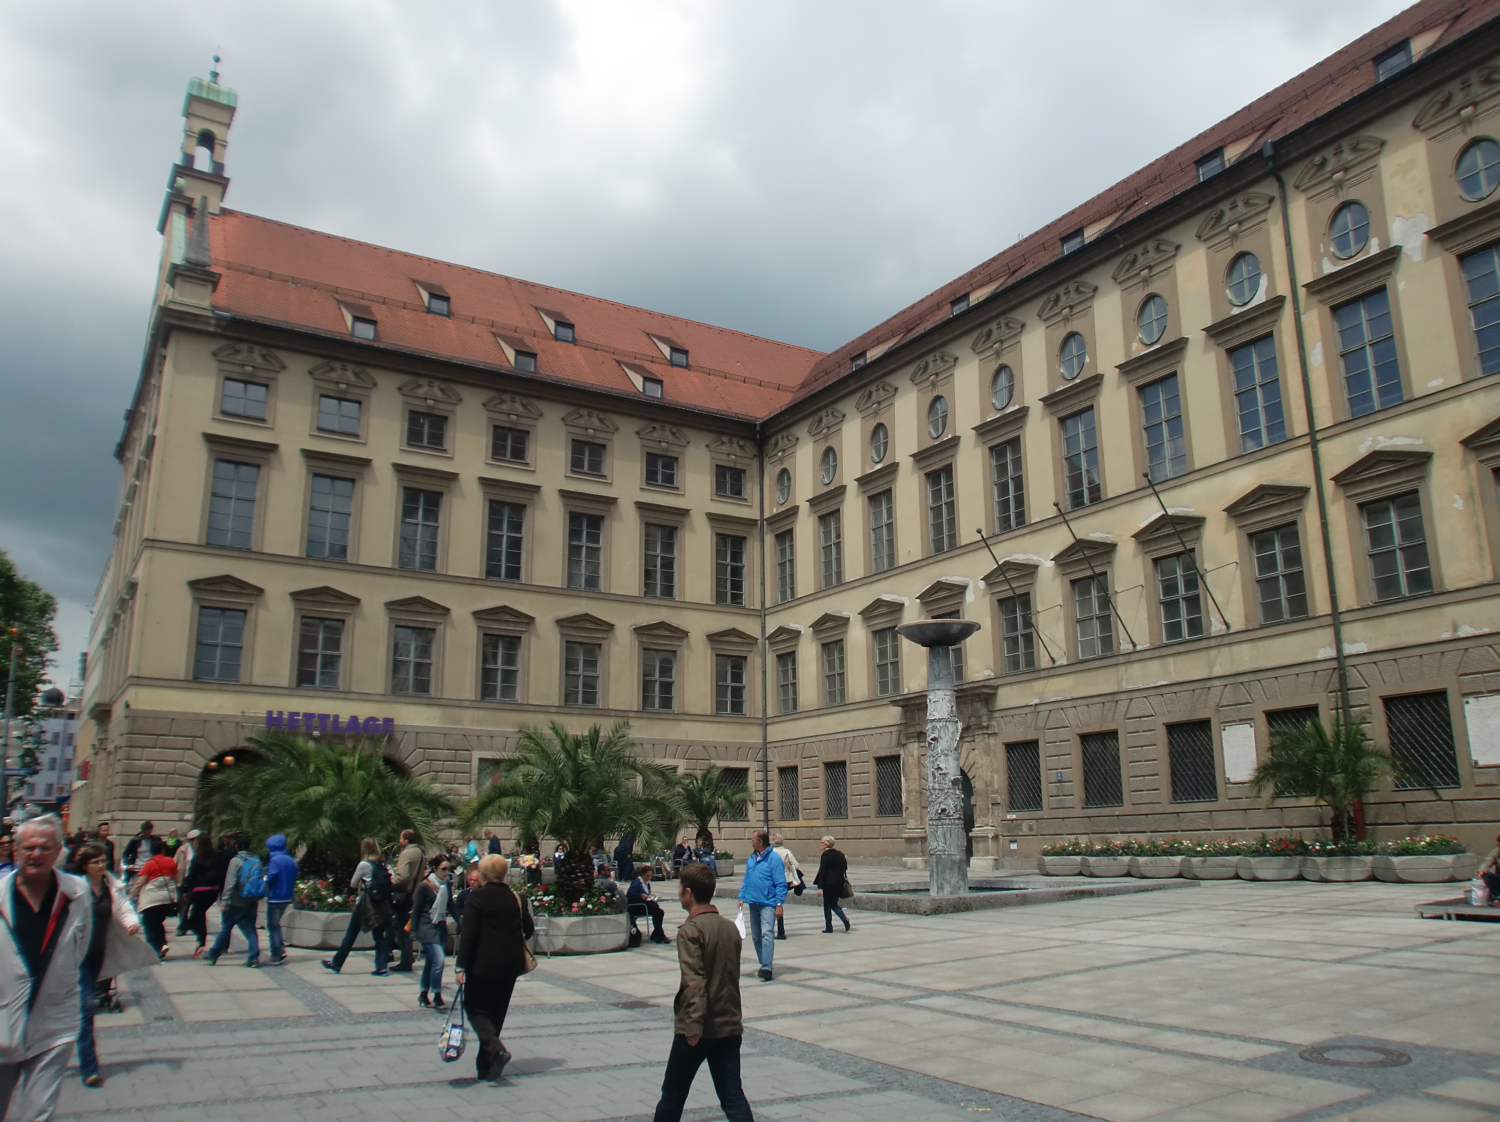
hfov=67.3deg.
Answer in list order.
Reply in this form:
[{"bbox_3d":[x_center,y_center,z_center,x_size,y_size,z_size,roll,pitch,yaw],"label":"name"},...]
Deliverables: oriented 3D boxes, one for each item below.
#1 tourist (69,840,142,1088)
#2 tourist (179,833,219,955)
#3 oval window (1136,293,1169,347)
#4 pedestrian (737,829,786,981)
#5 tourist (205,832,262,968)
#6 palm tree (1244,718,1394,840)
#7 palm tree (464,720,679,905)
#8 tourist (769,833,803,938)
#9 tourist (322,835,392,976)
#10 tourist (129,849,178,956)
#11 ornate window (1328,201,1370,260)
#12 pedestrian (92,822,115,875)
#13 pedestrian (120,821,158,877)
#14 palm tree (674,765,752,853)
[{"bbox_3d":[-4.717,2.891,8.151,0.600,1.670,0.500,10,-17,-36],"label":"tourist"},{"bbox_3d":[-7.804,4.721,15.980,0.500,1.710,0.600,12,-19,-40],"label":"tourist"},{"bbox_3d":[11.855,-7.125,33.237,0.270,1.620,1.100,8,-17,-31],"label":"oval window"},{"bbox_3d":[0.141,4.131,13.533,0.580,1.760,0.450,-9,-16,31],"label":"pedestrian"},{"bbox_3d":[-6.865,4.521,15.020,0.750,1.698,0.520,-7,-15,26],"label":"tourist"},{"bbox_3d":[13.976,5.364,27.509,3.400,2.999,3.400,-7,-15,26],"label":"palm tree"},{"bbox_3d":[-2.725,3.813,17.070,3.100,2.582,3.100,2,-14,-9],"label":"palm tree"},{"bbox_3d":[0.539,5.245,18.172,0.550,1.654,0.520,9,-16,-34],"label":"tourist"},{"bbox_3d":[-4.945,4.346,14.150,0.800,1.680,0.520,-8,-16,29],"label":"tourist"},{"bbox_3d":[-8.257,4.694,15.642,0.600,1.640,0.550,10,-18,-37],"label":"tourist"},{"bbox_3d":[15.049,-8.311,28.285,0.270,1.620,1.100,8,-17,-31],"label":"ornate window"},{"bbox_3d":[-9.713,4.812,16.789,0.400,1.770,0.520,-8,-16,30],"label":"pedestrian"},{"bbox_3d":[-9.327,4.863,17.089,0.580,1.770,0.420,9,-16,-33],"label":"pedestrian"},{"bbox_3d":[-1.482,8.596,39.043,3.100,2.975,3.100,0,-13,-2],"label":"palm tree"}]

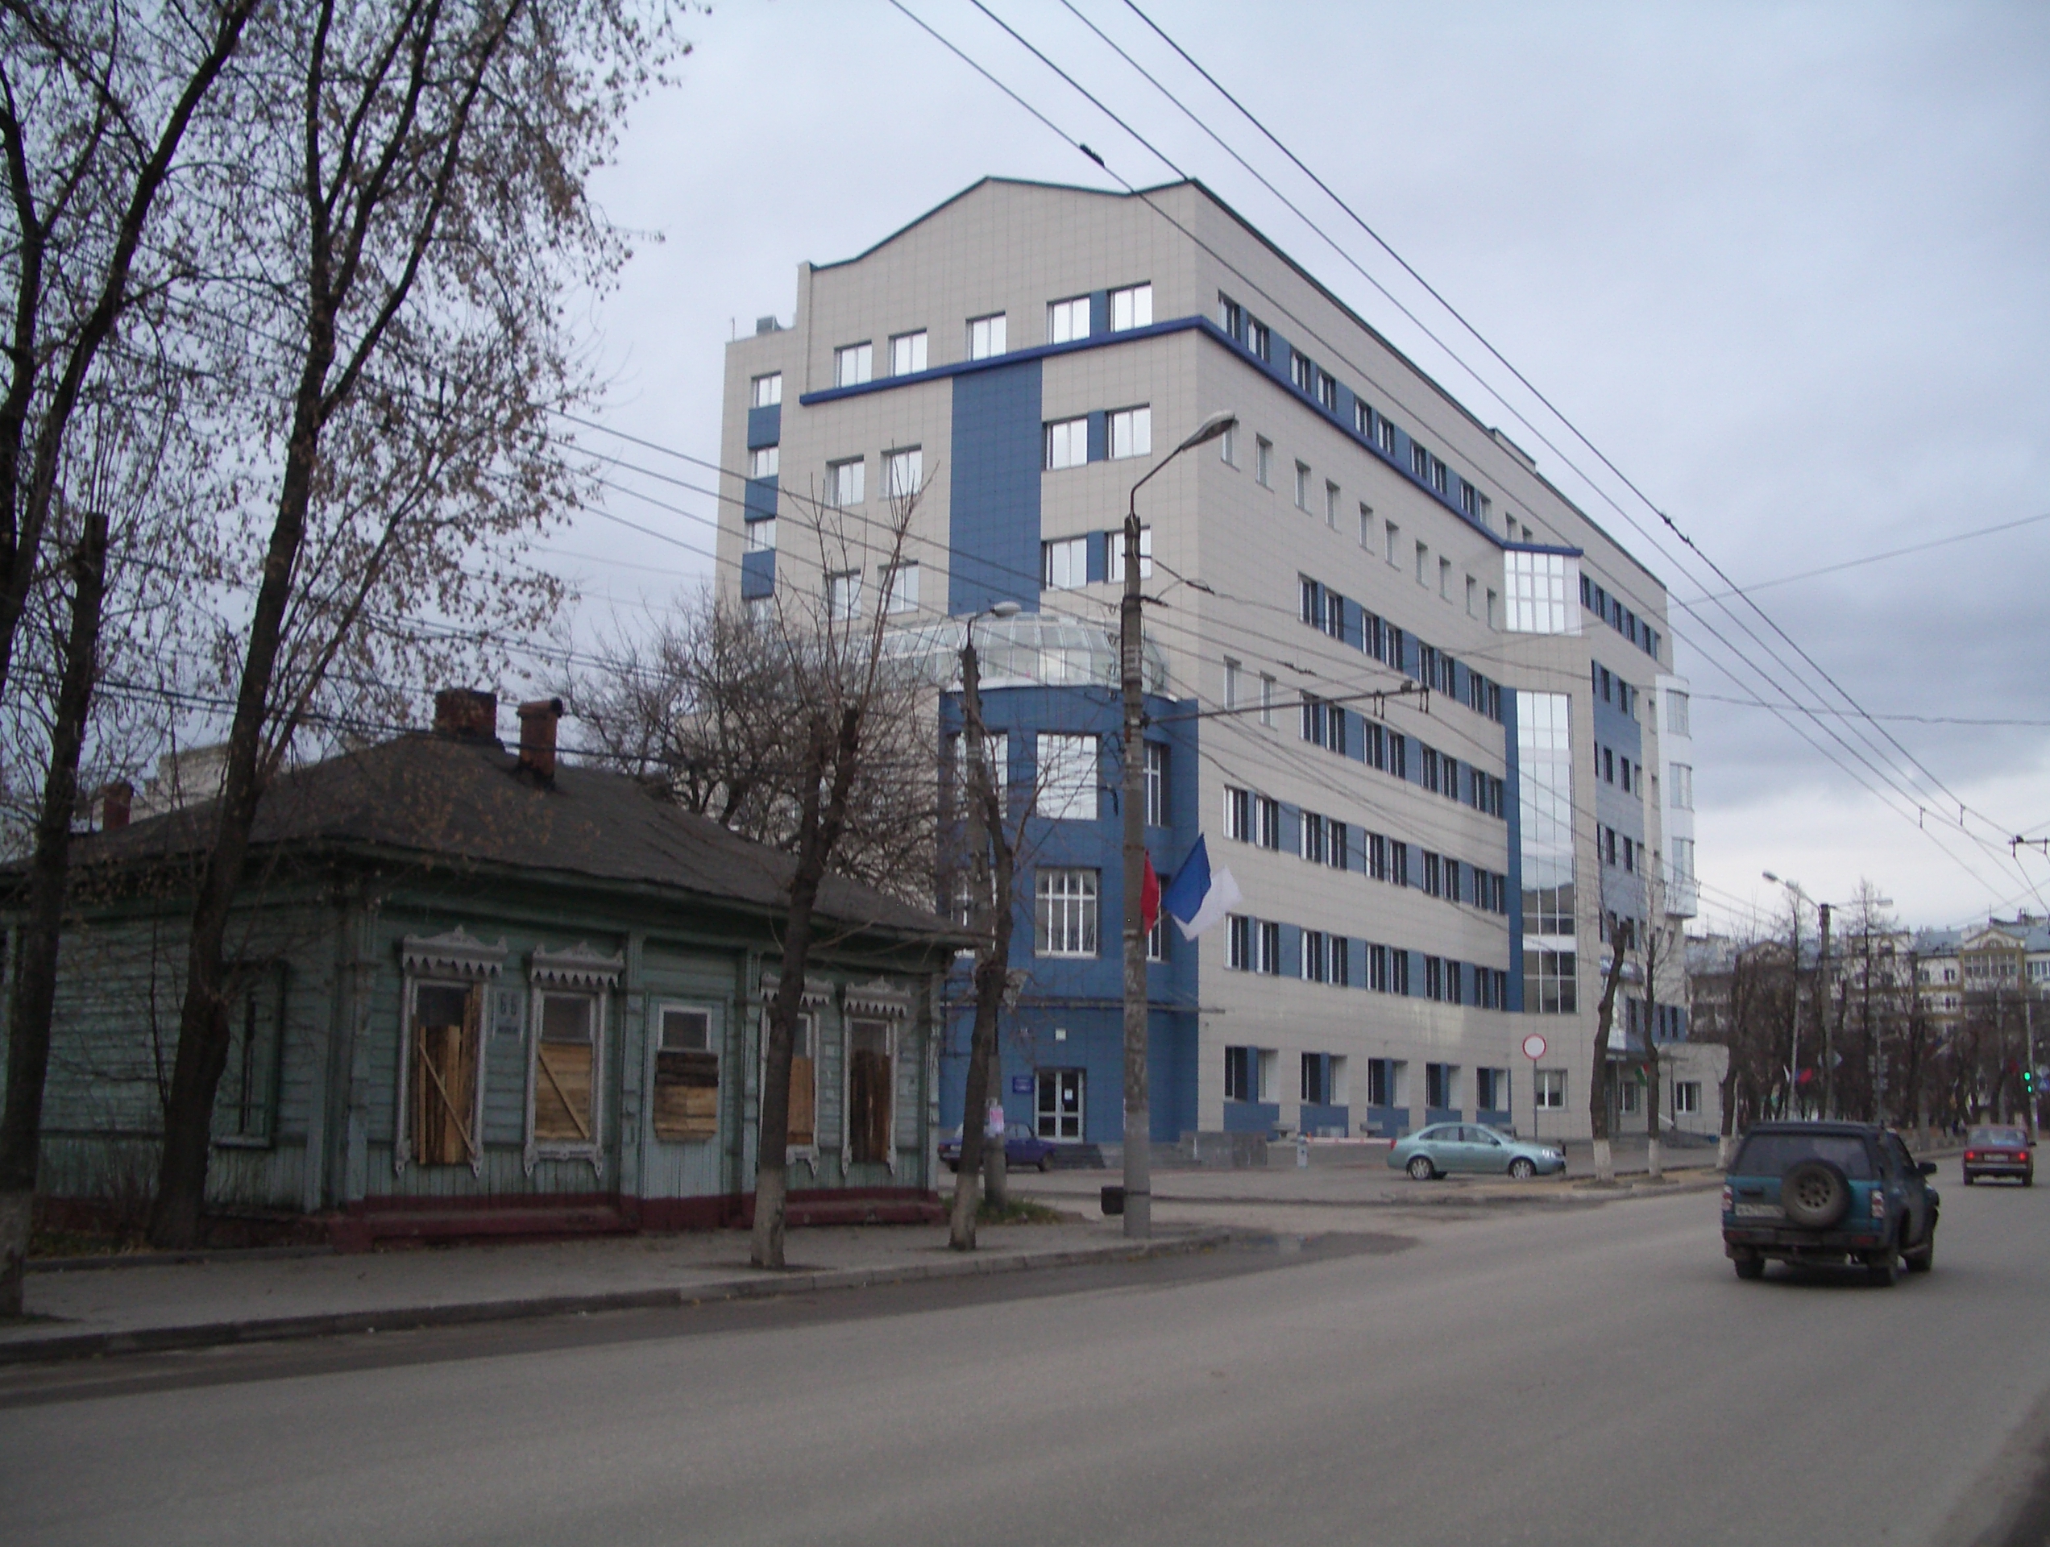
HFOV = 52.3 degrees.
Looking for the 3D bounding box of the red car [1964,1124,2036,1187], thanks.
[{"bbox_3d":[24.813,9.719,53.137,1.630,1.440,4.130,-4,-10,29],"label":"red car"}]

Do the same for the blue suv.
[{"bbox_3d":[9.724,5.100,25.080,1.770,1.820,4.450,-5,-11,31],"label":"blue suv"}]

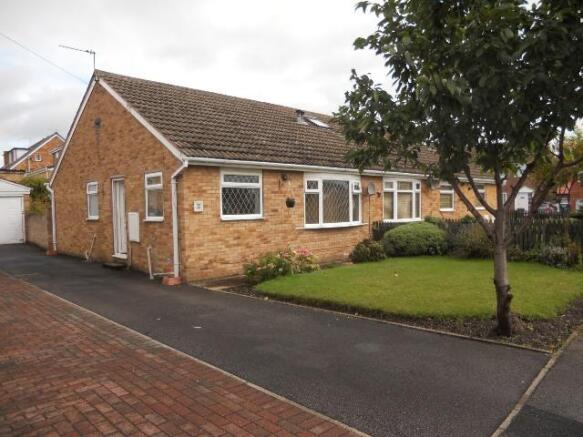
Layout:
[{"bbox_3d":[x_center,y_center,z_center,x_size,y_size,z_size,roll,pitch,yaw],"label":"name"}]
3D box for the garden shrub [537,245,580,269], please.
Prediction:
[{"bbox_3d":[5.932,0.844,10.100,0.950,0.520,0.850,-2,2,-42],"label":"garden shrub"}]

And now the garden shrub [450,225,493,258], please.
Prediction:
[{"bbox_3d":[4.698,0.584,11.800,1.050,0.850,1.000,-2,2,-42],"label":"garden shrub"}]

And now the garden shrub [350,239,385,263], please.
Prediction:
[{"bbox_3d":[2.073,0.859,12.400,0.900,0.640,0.850,-1,1,0],"label":"garden shrub"}]

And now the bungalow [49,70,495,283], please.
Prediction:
[{"bbox_3d":[-0.160,-1.636,17.787,14.600,5.500,10.200,-2,2,-42],"label":"bungalow"}]

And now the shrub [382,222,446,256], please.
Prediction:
[{"bbox_3d":[3.490,0.582,12.900,1.600,0.920,1.500,-2,2,-42],"label":"shrub"}]

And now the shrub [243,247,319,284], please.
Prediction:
[{"bbox_3d":[-0.219,1.007,9.950,1.650,0.720,1.050,-2,2,-42],"label":"shrub"}]

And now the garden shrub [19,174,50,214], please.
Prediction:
[{"bbox_3d":[-11.589,-0.947,20.500,1.800,2.200,1.800,-2,2,-42],"label":"garden shrub"}]

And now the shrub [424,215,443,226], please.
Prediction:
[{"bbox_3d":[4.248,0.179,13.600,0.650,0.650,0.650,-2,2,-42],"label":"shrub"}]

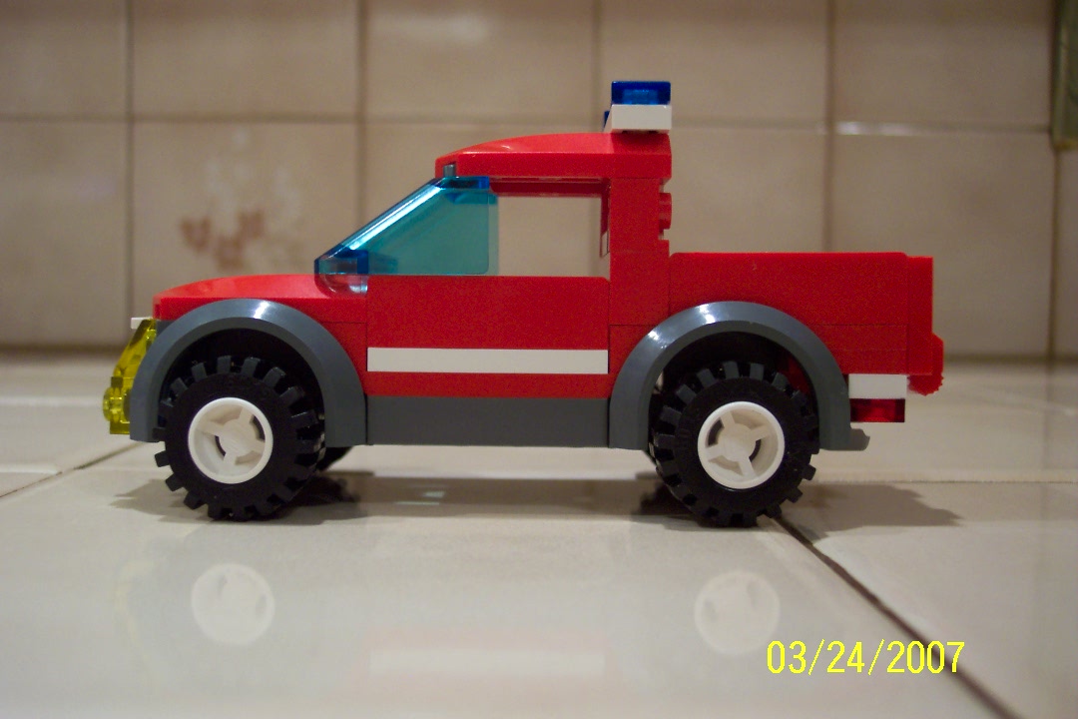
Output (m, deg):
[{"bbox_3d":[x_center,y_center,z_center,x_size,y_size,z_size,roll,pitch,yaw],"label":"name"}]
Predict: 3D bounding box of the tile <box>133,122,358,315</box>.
[{"bbox_3d":[-0.138,-0.059,0.535,0.108,0.108,0.008,0,3,0],"label":"tile"}]

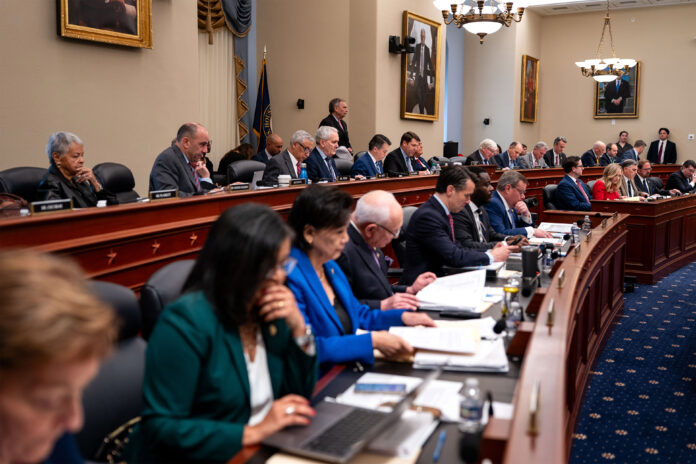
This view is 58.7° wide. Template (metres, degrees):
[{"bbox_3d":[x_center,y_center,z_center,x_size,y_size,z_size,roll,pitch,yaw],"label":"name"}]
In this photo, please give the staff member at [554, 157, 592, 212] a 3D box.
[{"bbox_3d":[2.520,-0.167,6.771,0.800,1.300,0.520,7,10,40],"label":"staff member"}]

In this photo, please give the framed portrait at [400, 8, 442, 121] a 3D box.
[{"bbox_3d":[1.110,-2.435,9.300,0.090,1.500,1.130,5,9,34],"label":"framed portrait"}]

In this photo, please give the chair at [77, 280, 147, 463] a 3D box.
[{"bbox_3d":[-0.513,0.690,1.727,0.660,1.100,0.640,3,8,19],"label":"chair"}]

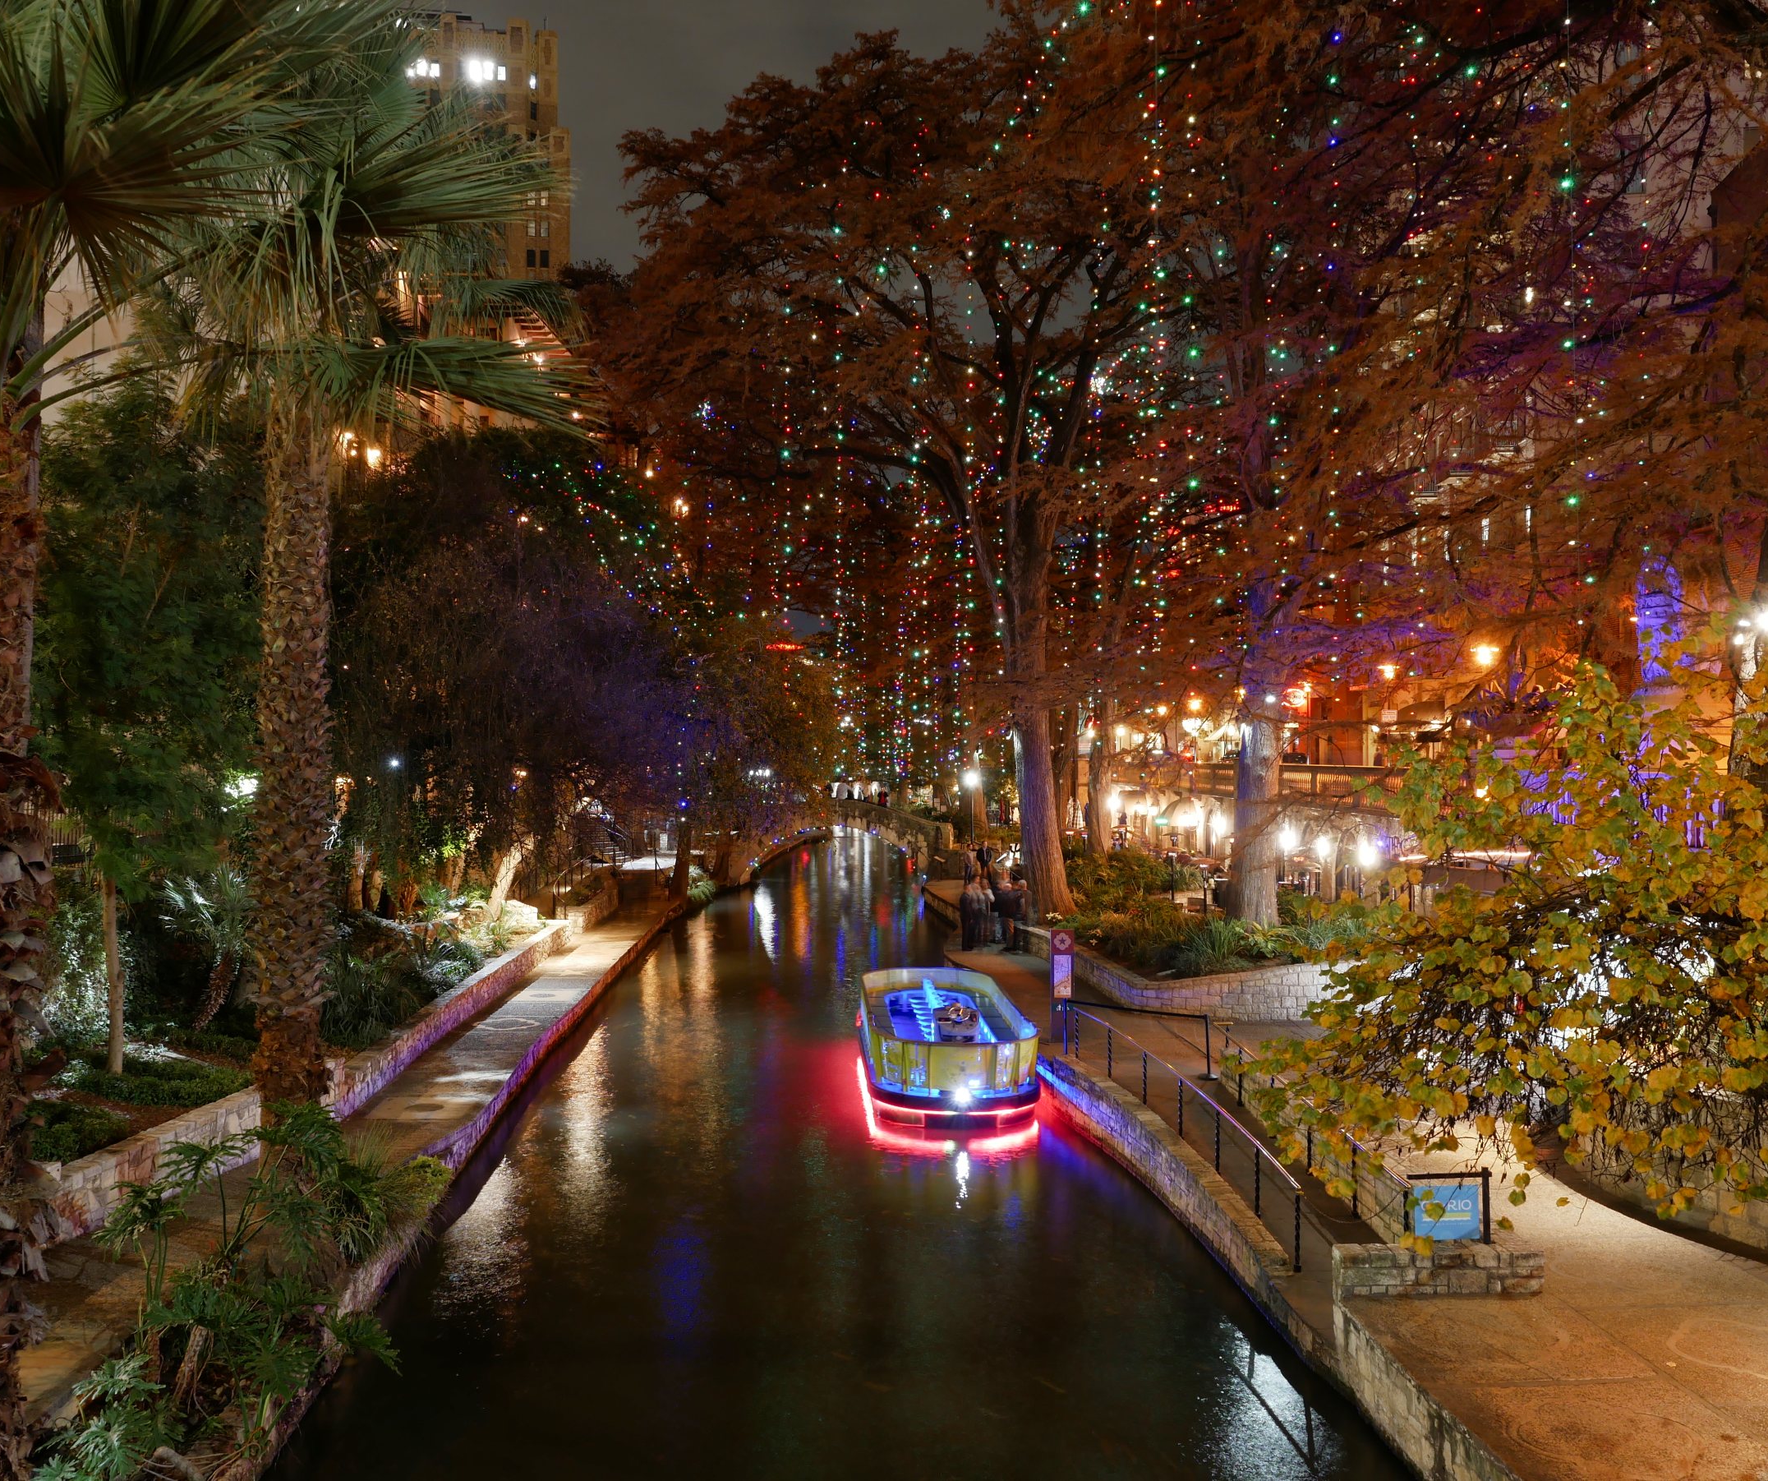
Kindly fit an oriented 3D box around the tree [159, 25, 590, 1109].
[{"bbox_3d":[-6.900,-2.200,20.500,6.000,14.300,5.800,0,0,-6],"label":"tree"}]

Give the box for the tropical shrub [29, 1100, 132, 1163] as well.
[{"bbox_3d":[-8.850,4.200,17.400,1.300,0.550,1.500,0,0,-27],"label":"tropical shrub"}]

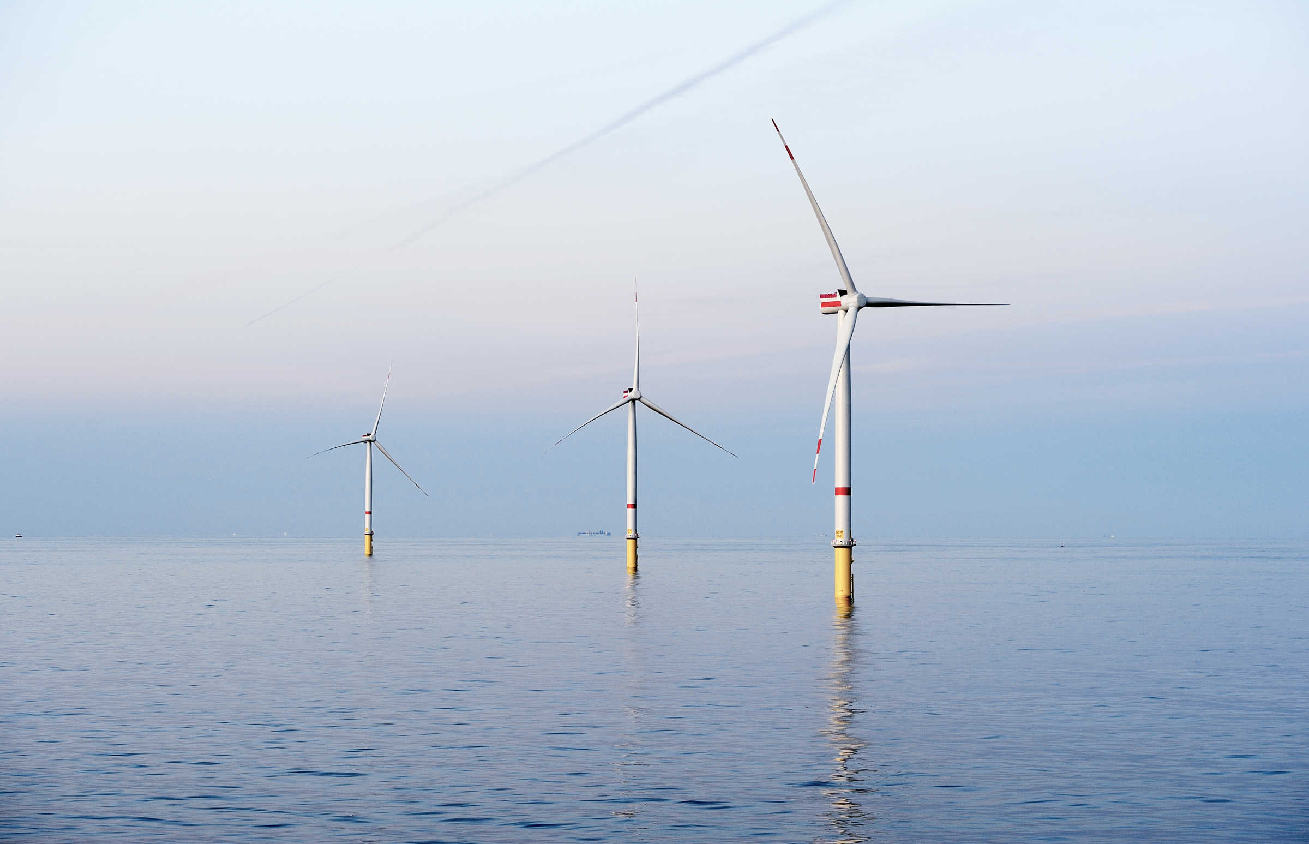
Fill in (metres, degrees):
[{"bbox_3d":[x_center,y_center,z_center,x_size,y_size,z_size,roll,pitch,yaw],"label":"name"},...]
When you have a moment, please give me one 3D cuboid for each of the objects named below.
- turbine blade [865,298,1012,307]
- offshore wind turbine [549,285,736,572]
[{"bbox_3d":[106.270,-44.900,1177.180,75.000,3.700,5.000,-1,-1,-37],"label":"turbine blade"},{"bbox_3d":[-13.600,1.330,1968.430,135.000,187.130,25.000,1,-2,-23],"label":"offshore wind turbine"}]

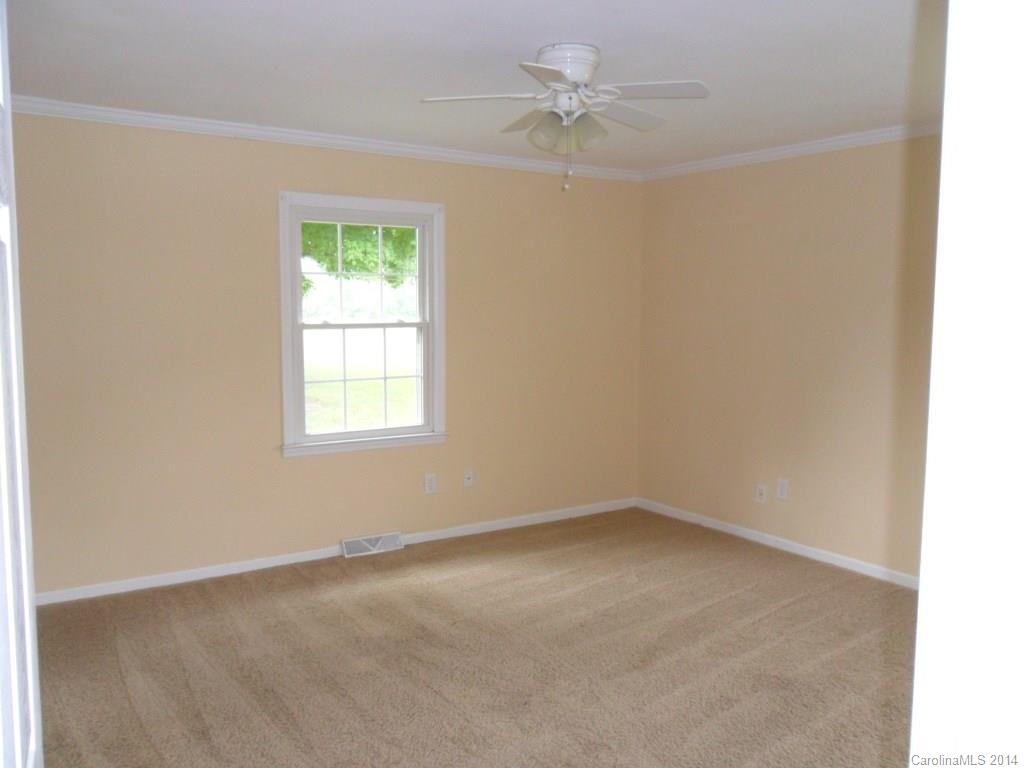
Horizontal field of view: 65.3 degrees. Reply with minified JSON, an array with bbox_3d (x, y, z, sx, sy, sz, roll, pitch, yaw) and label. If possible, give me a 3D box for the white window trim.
[{"bbox_3d":[-0.857,-0.345,4.745,1.035,1.480,0.100,-3,6,-32],"label":"white window trim"}]

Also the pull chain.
[{"bbox_3d":[0.207,-0.858,2.980,0.032,0.280,0.030,0,5,0],"label":"pull chain"}]

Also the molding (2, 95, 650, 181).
[{"bbox_3d":[-0.721,-1.370,4.683,3.983,0.078,0.068,-3,6,-32],"label":"molding"}]

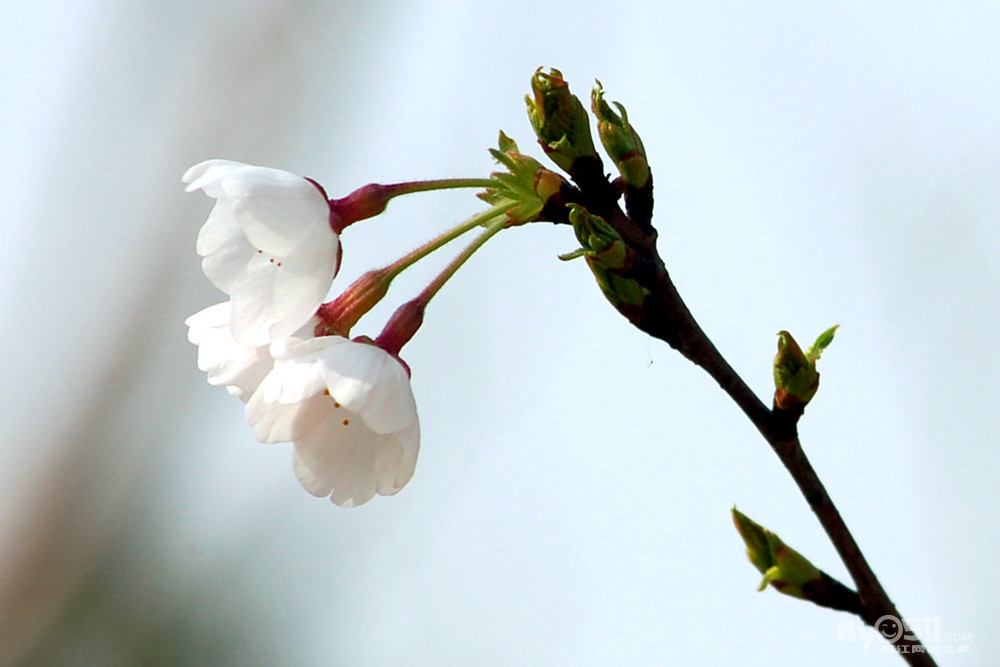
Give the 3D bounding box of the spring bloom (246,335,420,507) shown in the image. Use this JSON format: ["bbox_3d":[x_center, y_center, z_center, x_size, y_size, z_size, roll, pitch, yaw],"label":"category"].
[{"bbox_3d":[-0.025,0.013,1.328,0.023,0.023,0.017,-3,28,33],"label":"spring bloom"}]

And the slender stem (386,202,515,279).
[{"bbox_3d":[-0.007,-0.015,1.330,0.023,0.003,0.002,-28,0,0],"label":"slender stem"}]

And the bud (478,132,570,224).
[{"bbox_3d":[0.003,-0.022,1.330,0.012,0.015,0.012,18,0,0],"label":"bud"}]

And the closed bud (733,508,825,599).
[{"bbox_3d":[0.040,0.034,1.330,0.018,0.009,0.009,44,0,0],"label":"closed bud"}]

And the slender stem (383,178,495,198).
[{"bbox_3d":[-0.009,-0.022,1.330,0.017,0.003,0.001,-3,0,0],"label":"slender stem"}]

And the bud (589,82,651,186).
[{"bbox_3d":[0.018,-0.030,1.330,0.005,0.018,0.005,-22,0,0],"label":"bud"}]

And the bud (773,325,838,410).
[{"bbox_3d":[0.047,0.005,1.330,0.010,0.013,0.006,0,0,0],"label":"bud"}]

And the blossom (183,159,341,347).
[{"bbox_3d":[-0.036,-0.012,1.328,0.016,0.024,0.024,-25,10,-34],"label":"blossom"}]

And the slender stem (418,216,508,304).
[{"bbox_3d":[-0.005,-0.011,1.330,0.019,0.003,0.002,-44,0,0],"label":"slender stem"}]

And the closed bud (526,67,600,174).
[{"bbox_3d":[0.009,-0.033,1.330,0.008,0.017,0.008,-20,0,0],"label":"closed bud"}]

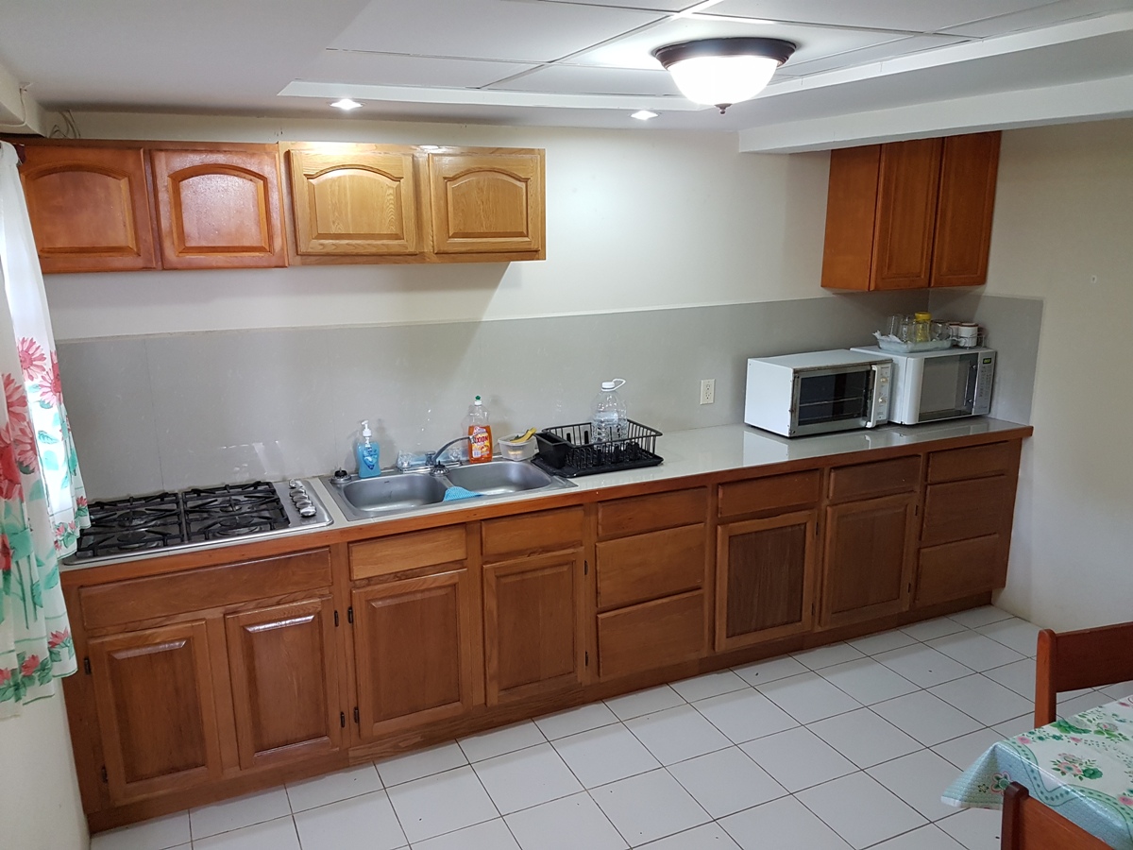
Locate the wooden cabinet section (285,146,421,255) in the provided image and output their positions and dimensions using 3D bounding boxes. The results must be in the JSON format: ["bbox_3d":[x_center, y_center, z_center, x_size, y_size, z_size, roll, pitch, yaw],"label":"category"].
[{"bbox_3d":[-0.754,-0.757,2.941,0.396,0.326,0.300,-6,14,-23],"label":"wooden cabinet section"}]

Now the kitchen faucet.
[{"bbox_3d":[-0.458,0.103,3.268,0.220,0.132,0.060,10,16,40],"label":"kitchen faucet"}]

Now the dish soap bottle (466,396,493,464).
[{"bbox_3d":[-0.340,0.019,3.349,0.092,0.261,0.062,-5,13,-18],"label":"dish soap bottle"}]

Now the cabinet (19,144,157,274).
[{"bbox_3d":[-1.472,-0.664,2.637,0.348,0.369,0.309,-6,14,-24],"label":"cabinet"}]

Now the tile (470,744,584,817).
[{"bbox_3d":[-0.135,1.208,2.912,0.302,0.010,0.302,-6,14,-24],"label":"tile"}]

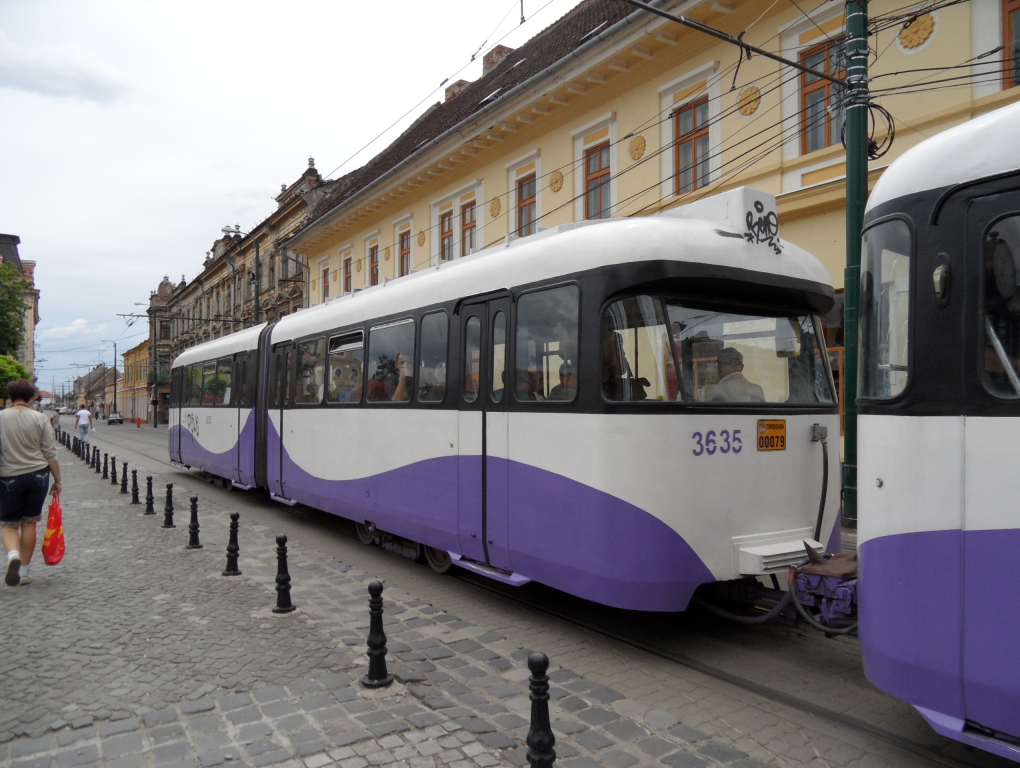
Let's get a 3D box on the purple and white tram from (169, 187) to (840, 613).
[{"bbox_3d":[-2.982,0.348,11.663,2.330,3.260,16.900,1,-2,-35],"label":"purple and white tram"}]

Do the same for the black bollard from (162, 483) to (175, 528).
[{"bbox_3d":[-4.533,1.610,9.450,0.185,0.580,0.185,1,-2,-35],"label":"black bollard"}]

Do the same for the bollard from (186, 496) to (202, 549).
[{"bbox_3d":[-3.598,1.574,8.100,0.185,0.580,0.185,1,-2,-35],"label":"bollard"}]

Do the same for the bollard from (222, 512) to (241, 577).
[{"bbox_3d":[-2.639,1.518,6.780,0.185,0.580,0.185,1,-2,-35],"label":"bollard"}]

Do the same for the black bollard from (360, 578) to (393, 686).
[{"bbox_3d":[-0.754,1.406,4.020,0.185,0.580,0.185,0,-2,0],"label":"black bollard"}]

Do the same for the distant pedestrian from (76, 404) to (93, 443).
[{"bbox_3d":[-18.578,1.760,31.000,0.620,1.690,0.380,1,-2,-35],"label":"distant pedestrian"}]

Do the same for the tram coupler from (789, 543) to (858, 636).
[{"bbox_3d":[1.974,1.292,4.357,0.430,0.460,0.600,1,-2,-35],"label":"tram coupler"}]

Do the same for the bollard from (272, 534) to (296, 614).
[{"bbox_3d":[-1.738,1.440,5.440,0.185,0.580,0.185,1,-2,-35],"label":"bollard"}]

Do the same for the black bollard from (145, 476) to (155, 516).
[{"bbox_3d":[-5.549,1.710,10.950,0.185,0.580,0.185,1,-2,-35],"label":"black bollard"}]

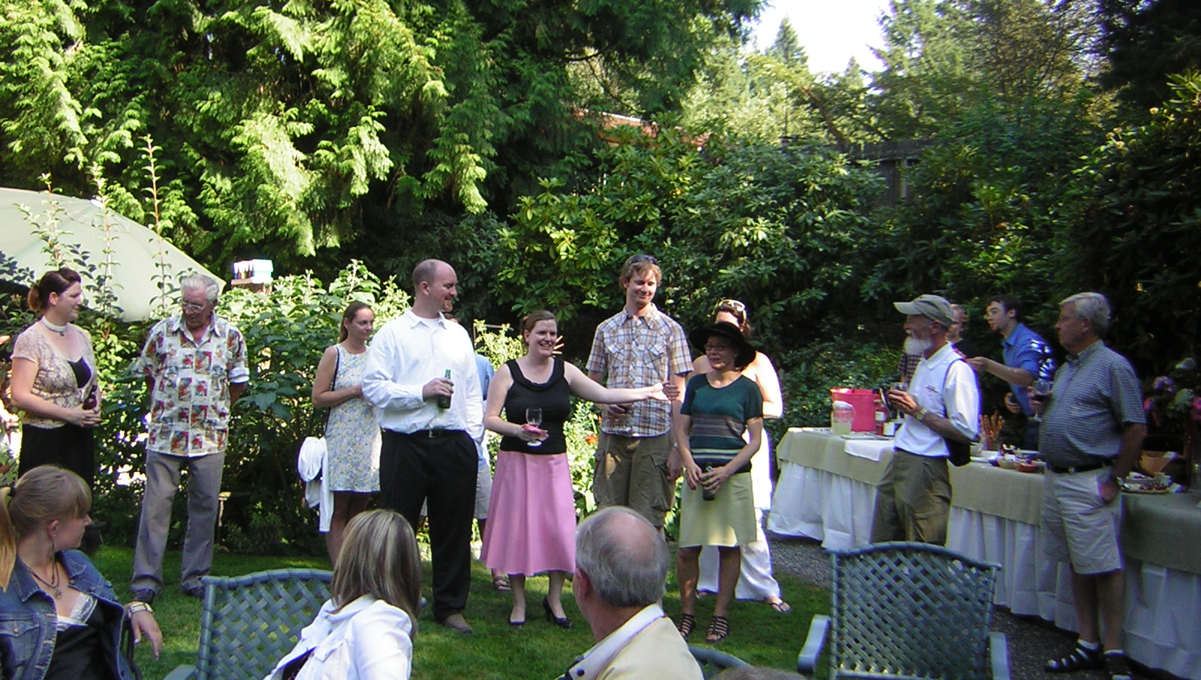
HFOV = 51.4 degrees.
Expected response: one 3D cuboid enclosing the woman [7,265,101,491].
[{"bbox_3d":[-2.570,0.520,5.850,0.400,1.700,0.480,2,1,24],"label":"woman"}]

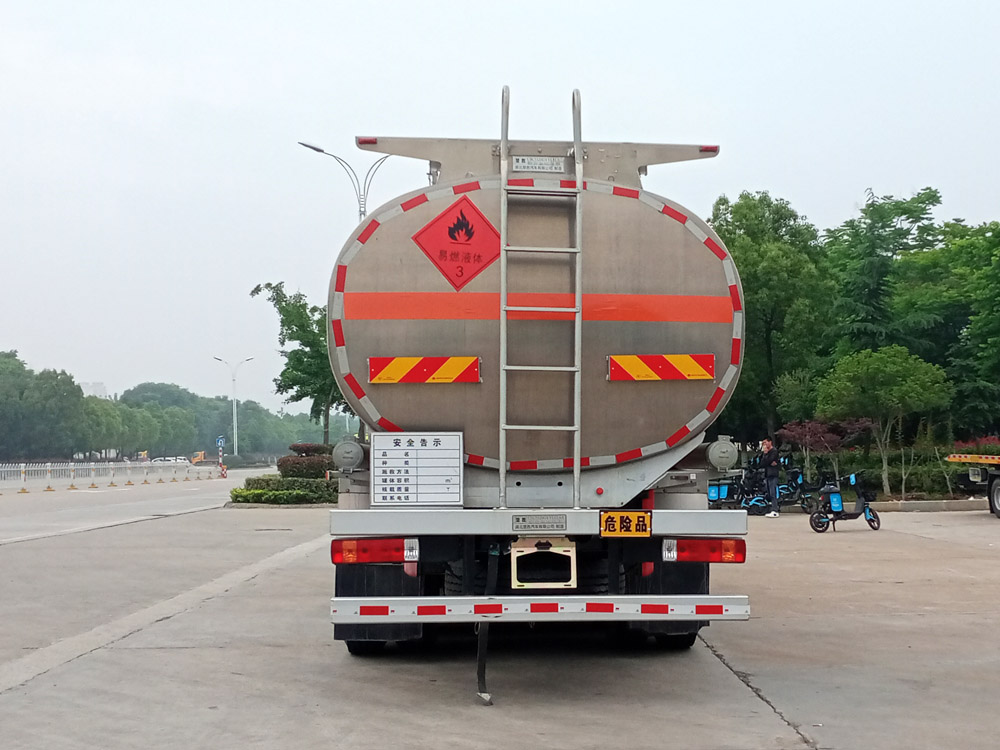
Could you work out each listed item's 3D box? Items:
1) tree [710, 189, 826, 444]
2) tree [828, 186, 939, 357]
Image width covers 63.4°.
[{"bbox_3d":[8.464,-1.245,25.500,4.200,9.200,4.200,0,-5,0],"label":"tree"},{"bbox_3d":[12.936,-1.513,27.500,4.400,9.600,4.200,0,-5,0],"label":"tree"}]

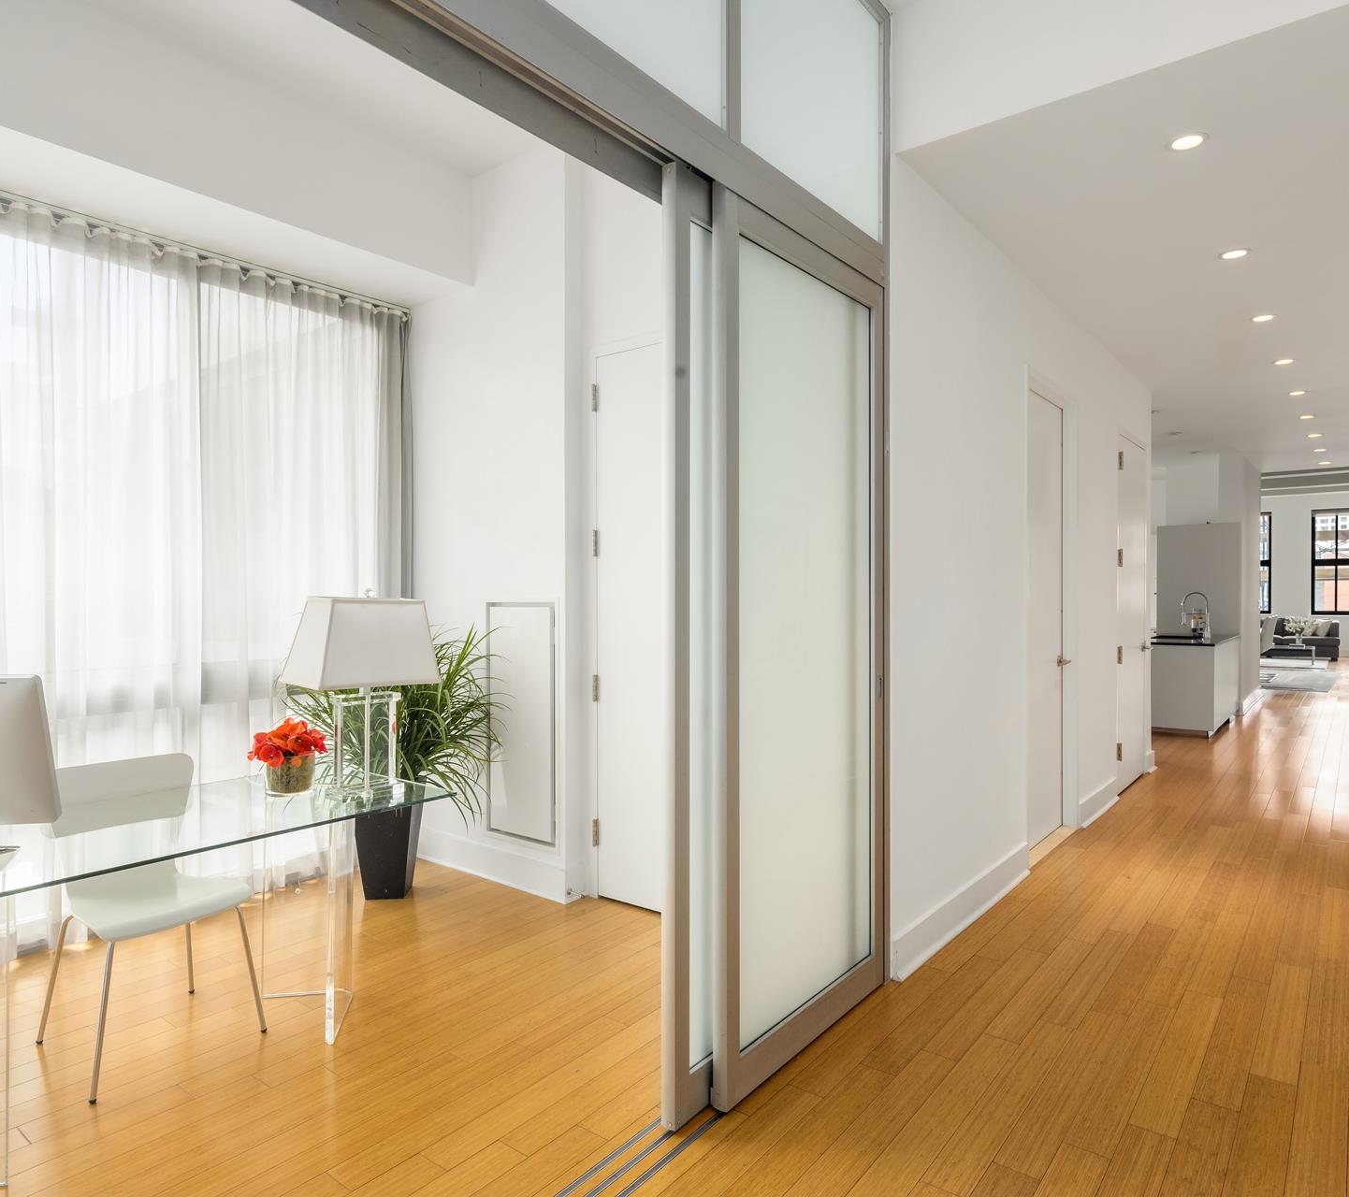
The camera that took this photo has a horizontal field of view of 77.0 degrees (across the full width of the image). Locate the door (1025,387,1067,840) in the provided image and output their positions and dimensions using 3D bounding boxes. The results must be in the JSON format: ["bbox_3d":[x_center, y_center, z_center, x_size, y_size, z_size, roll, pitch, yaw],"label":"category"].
[{"bbox_3d":[1.996,0.128,4.675,0.050,2.430,0.900,0,0,39],"label":"door"}]

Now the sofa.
[{"bbox_3d":[12.823,0.853,18.000,2.100,0.820,0.930,0,0,39],"label":"sofa"}]

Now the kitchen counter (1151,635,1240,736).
[{"bbox_3d":[5.310,0.866,8.836,0.800,0.910,2.000,0,0,39],"label":"kitchen counter"}]

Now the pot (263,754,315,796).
[{"bbox_3d":[-1.270,0.575,2.806,0.165,0.115,0.165,0,0,0],"label":"pot"}]

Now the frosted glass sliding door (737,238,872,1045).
[{"bbox_3d":[0.404,0.133,2.608,0.055,2.340,0.880,0,0,39],"label":"frosted glass sliding door"}]

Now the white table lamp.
[{"bbox_3d":[-0.997,0.304,2.736,0.400,0.655,0.335,0,0,-41],"label":"white table lamp"}]

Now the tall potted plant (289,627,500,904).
[{"bbox_3d":[-1.256,0.738,3.877,0.950,1.236,0.880,0,0,-6],"label":"tall potted plant"}]

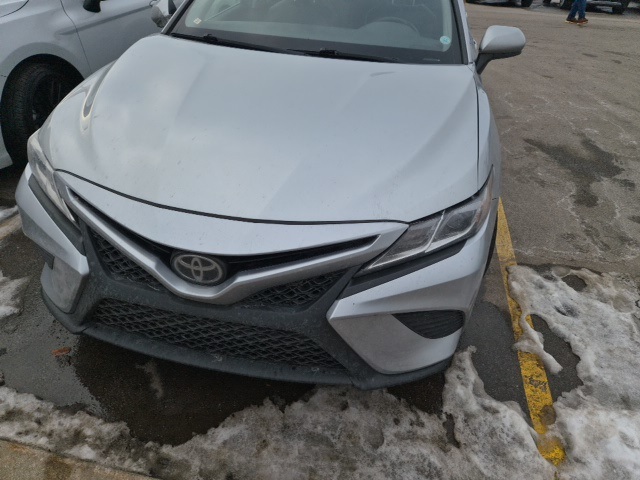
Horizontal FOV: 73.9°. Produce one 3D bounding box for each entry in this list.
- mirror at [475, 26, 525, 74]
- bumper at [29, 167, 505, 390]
[{"bbox_3d":[0.935,-0.981,2.191,0.210,0.210,0.170,9,32,7],"label":"mirror"},{"bbox_3d":[-0.279,0.038,1.450,1.800,0.550,0.610,9,32,7],"label":"bumper"}]

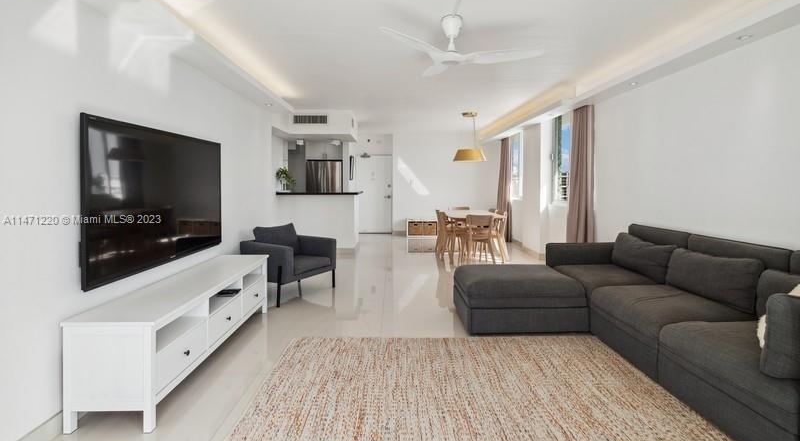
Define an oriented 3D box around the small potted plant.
[{"bbox_3d":[-2.165,-0.764,6.750,0.360,0.490,0.330,0,4,-1],"label":"small potted plant"}]

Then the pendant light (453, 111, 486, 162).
[{"bbox_3d":[1.241,-1.500,6.350,0.570,0.910,0.570,0,4,-1],"label":"pendant light"}]

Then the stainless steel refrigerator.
[{"bbox_3d":[-1.787,-0.513,8.680,0.850,1.830,0.750,0,4,-1],"label":"stainless steel refrigerator"}]

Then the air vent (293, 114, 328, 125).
[{"bbox_3d":[-1.601,-1.802,6.380,0.635,0.168,0.040,0,4,-1],"label":"air vent"}]

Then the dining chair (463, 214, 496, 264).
[{"bbox_3d":[1.240,0.309,5.680,0.470,0.820,0.530,0,4,-1],"label":"dining chair"}]

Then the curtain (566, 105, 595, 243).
[{"bbox_3d":[2.438,-0.345,4.820,0.140,2.310,0.500,0,4,-1],"label":"curtain"}]

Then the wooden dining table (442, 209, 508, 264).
[{"bbox_3d":[1.266,0.263,6.350,0.900,0.770,1.380,0,4,-1],"label":"wooden dining table"}]

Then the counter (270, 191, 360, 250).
[{"bbox_3d":[-1.537,0.030,6.950,1.550,1.110,0.750,0,4,-1],"label":"counter"}]

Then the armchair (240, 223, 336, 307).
[{"bbox_3d":[-1.274,0.464,4.220,0.760,0.820,0.810,2,5,29],"label":"armchair"}]

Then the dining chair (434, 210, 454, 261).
[{"bbox_3d":[0.899,0.252,6.220,0.520,0.820,0.470,-1,4,-8],"label":"dining chair"}]

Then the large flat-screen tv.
[{"bbox_3d":[-1.742,-0.180,2.690,0.060,0.960,1.530,0,4,-1],"label":"large flat-screen tv"}]

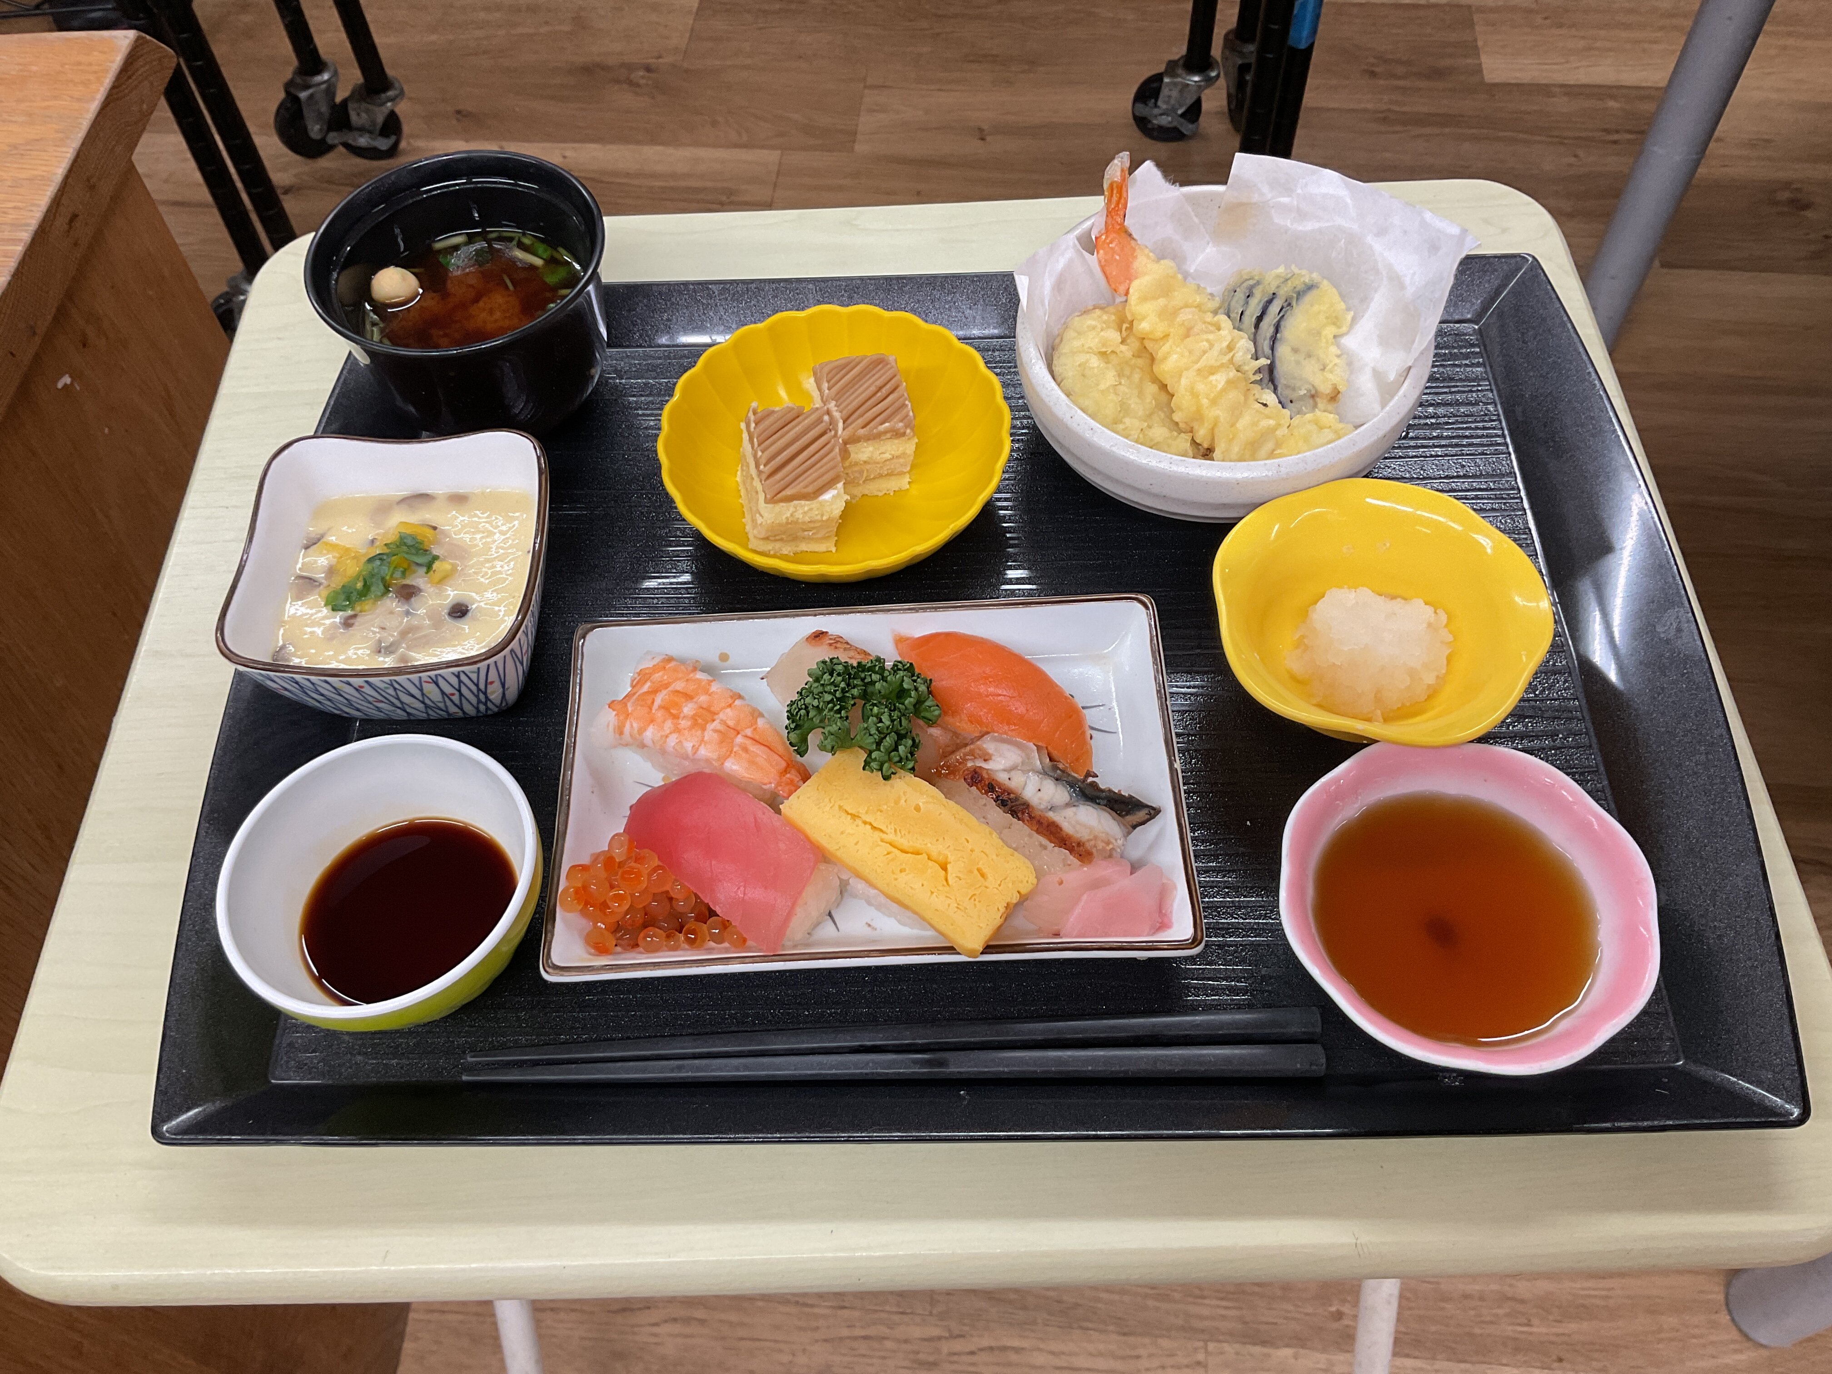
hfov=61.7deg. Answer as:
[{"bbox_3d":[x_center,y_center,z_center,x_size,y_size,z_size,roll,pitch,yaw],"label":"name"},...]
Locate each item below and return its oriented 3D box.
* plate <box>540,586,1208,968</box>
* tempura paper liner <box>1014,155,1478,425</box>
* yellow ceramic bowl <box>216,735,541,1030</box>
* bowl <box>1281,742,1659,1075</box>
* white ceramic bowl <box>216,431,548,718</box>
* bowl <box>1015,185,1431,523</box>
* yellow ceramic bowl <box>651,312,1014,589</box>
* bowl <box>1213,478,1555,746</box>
[{"bbox_3d":[-0.013,0.030,0.443,0.176,0.021,0.116,-3,57,1],"label":"plate"},{"bbox_3d":[0.105,-0.114,0.497,0.144,0.061,0.108,-1,57,2],"label":"tempura paper liner"},{"bbox_3d":[-0.140,0.058,0.419,0.083,0.041,0.083,-1,57,2],"label":"yellow ceramic bowl"},{"bbox_3d":[0.139,0.063,0.403,0.093,0.038,0.092,-1,57,2],"label":"bowl"},{"bbox_3d":[-0.151,-0.026,0.467,0.090,0.053,0.090,-1,57,2],"label":"white ceramic bowl"},{"bbox_3d":[0.098,-0.103,0.506,0.130,0.047,0.130,-1,57,2],"label":"bowl"},{"bbox_3d":[-0.024,-0.072,0.499,0.110,0.037,0.110,-1,57,2],"label":"yellow ceramic bowl"},{"bbox_3d":[0.131,-0.013,0.450,0.093,0.041,0.092,-1,57,2],"label":"bowl"}]

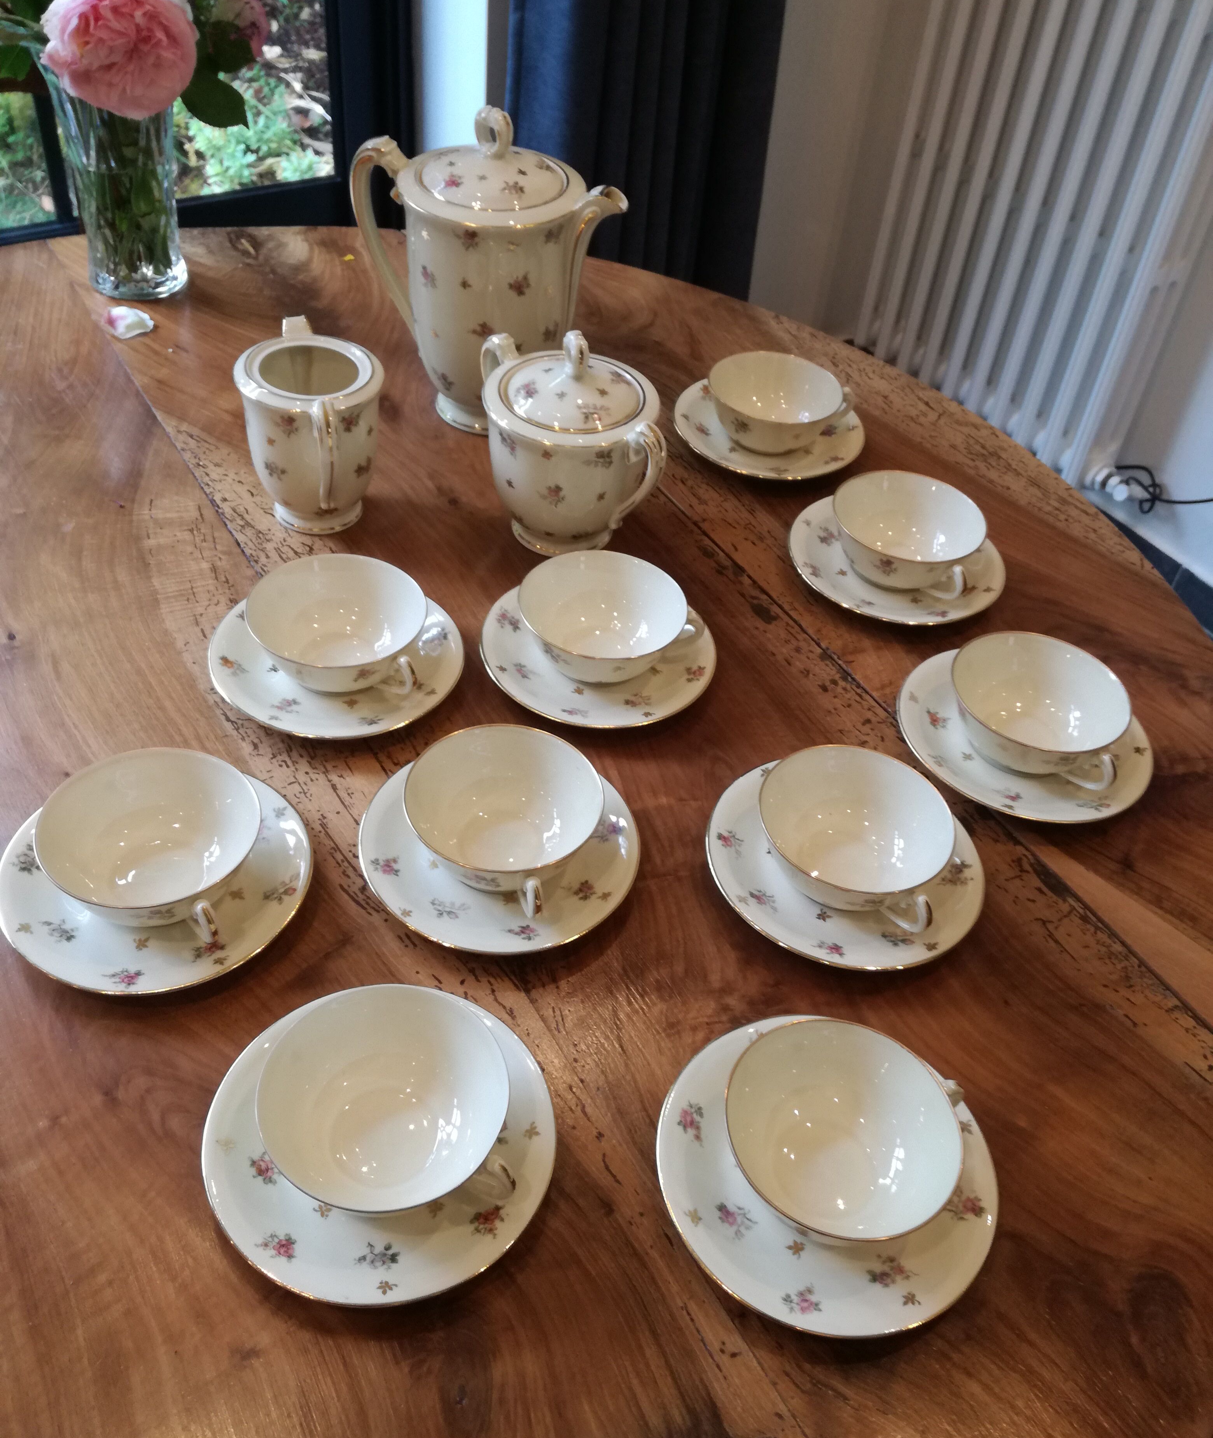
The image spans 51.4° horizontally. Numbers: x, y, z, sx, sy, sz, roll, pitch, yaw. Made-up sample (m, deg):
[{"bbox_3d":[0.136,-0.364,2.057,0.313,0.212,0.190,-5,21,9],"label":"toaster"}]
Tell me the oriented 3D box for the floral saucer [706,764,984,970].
[{"bbox_3d":[0.127,0.080,0.682,0.147,0.022,0.147,3,45,-4],"label":"floral saucer"}]

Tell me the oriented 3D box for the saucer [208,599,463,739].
[{"bbox_3d":[-0.160,-0.033,0.758,0.147,0.022,0.147,3,45,-4],"label":"saucer"}]

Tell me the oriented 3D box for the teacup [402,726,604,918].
[{"bbox_3d":[-0.051,0.057,0.641,0.100,0.045,0.111,-10,47,-16],"label":"teacup"}]

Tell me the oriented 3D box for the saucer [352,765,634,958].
[{"bbox_3d":[-0.055,0.069,0.658,0.146,0.021,0.146,3,44,-3],"label":"saucer"}]

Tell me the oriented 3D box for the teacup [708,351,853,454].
[{"bbox_3d":[0.133,-0.233,0.963,0.116,0.049,0.101,-7,47,-13],"label":"teacup"}]

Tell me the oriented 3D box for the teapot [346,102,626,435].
[{"bbox_3d":[-0.084,-0.324,0.909,0.191,0.227,0.136,8,45,1],"label":"teapot"}]

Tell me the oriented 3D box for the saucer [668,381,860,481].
[{"bbox_3d":[0.124,-0.216,0.969,0.146,0.021,0.146,3,44,-3],"label":"saucer"}]

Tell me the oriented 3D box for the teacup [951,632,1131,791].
[{"bbox_3d":[0.249,0.002,0.732,0.100,0.045,0.111,-24,52,-27],"label":"teacup"}]

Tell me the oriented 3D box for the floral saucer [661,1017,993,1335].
[{"bbox_3d":[0.095,0.201,0.559,0.147,0.022,0.147,3,45,-4],"label":"floral saucer"}]

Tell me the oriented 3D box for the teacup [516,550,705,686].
[{"bbox_3d":[0.002,-0.052,0.758,0.111,0.045,0.100,4,44,-3],"label":"teacup"}]

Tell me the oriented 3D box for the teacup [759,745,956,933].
[{"bbox_3d":[0.128,0.068,0.651,0.100,0.045,0.111,-22,51,-26],"label":"teacup"}]

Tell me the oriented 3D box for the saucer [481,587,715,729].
[{"bbox_3d":[-0.005,-0.039,0.783,0.147,0.022,0.147,3,45,-4],"label":"saucer"}]

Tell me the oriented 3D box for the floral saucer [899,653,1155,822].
[{"bbox_3d":[0.249,0.014,0.762,0.147,0.022,0.147,3,45,-4],"label":"floral saucer"}]

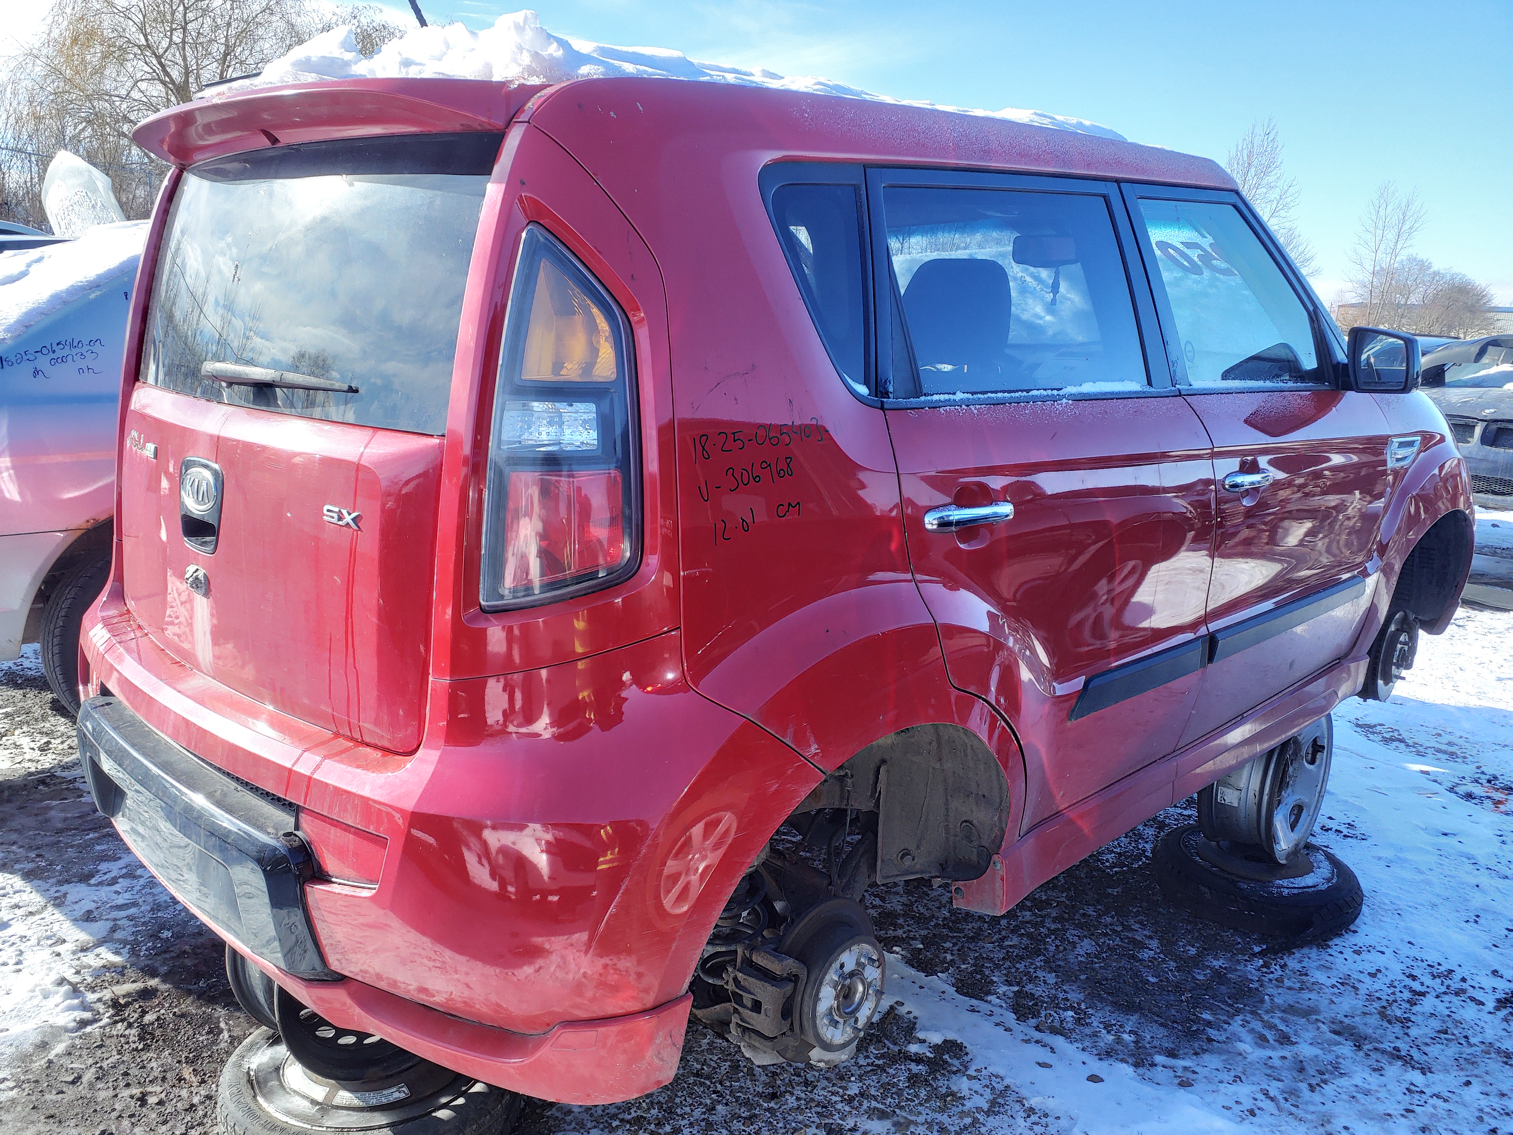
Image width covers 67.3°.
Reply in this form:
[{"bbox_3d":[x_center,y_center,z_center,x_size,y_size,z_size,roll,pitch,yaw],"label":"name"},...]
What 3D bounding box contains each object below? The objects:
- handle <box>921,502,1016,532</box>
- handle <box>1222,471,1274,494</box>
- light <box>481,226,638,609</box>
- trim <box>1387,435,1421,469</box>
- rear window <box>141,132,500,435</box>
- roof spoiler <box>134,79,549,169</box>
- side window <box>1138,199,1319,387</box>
[{"bbox_3d":[0.308,-0.073,1.649,0.217,0.038,0.050,-11,18,-44],"label":"handle"},{"bbox_3d":[1.003,-0.177,2.325,0.217,0.038,0.050,-11,18,-44],"label":"handle"},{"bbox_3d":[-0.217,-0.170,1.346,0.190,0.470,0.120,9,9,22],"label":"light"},{"bbox_3d":[1.740,-0.312,3.061,0.220,0.095,0.030,-10,17,-39],"label":"trim"},{"bbox_3d":[-0.755,-0.449,1.746,1.110,0.410,0.080,14,3,44],"label":"rear window"},{"bbox_3d":[-0.701,-0.683,1.742,0.215,0.115,1.130,-11,18,-44],"label":"roof spoiler"},{"bbox_3d":[1.062,-0.600,2.496,0.750,0.420,0.045,-11,-2,-44],"label":"side window"}]

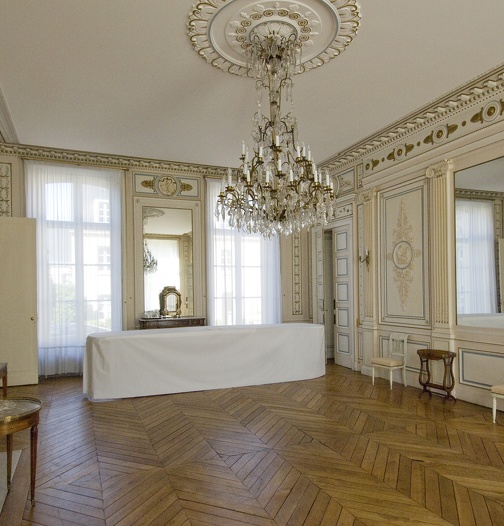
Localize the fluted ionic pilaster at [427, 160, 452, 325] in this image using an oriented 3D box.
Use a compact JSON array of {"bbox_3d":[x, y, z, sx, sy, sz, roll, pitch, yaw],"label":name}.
[{"bbox_3d":[2.853,-0.266,5.971,0.140,2.430,0.350,0,-1,-25],"label":"fluted ionic pilaster"}]

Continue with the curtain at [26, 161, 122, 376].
[{"bbox_3d":[-3.350,0.154,7.598,1.760,4.030,0.160,0,-2,-23],"label":"curtain"}]

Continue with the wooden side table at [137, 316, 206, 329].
[{"bbox_3d":[-1.623,1.691,8.127,1.360,1.000,0.450,0,-2,-23],"label":"wooden side table"}]

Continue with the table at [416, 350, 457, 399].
[{"bbox_3d":[2.655,1.612,5.666,0.310,0.680,0.500,0,-2,-25],"label":"table"}]

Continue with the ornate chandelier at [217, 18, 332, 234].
[{"bbox_3d":[0.243,-1.392,4.139,1.250,2.200,1.250,0,-3,0],"label":"ornate chandelier"}]

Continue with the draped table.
[{"bbox_3d":[-0.683,1.624,6.941,4.120,0.920,0.850,0,-2,-21],"label":"draped table"}]

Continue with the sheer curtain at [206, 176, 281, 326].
[{"bbox_3d":[-0.107,0.198,8.899,1.820,4.030,0.160,0,-2,-23],"label":"sheer curtain"}]

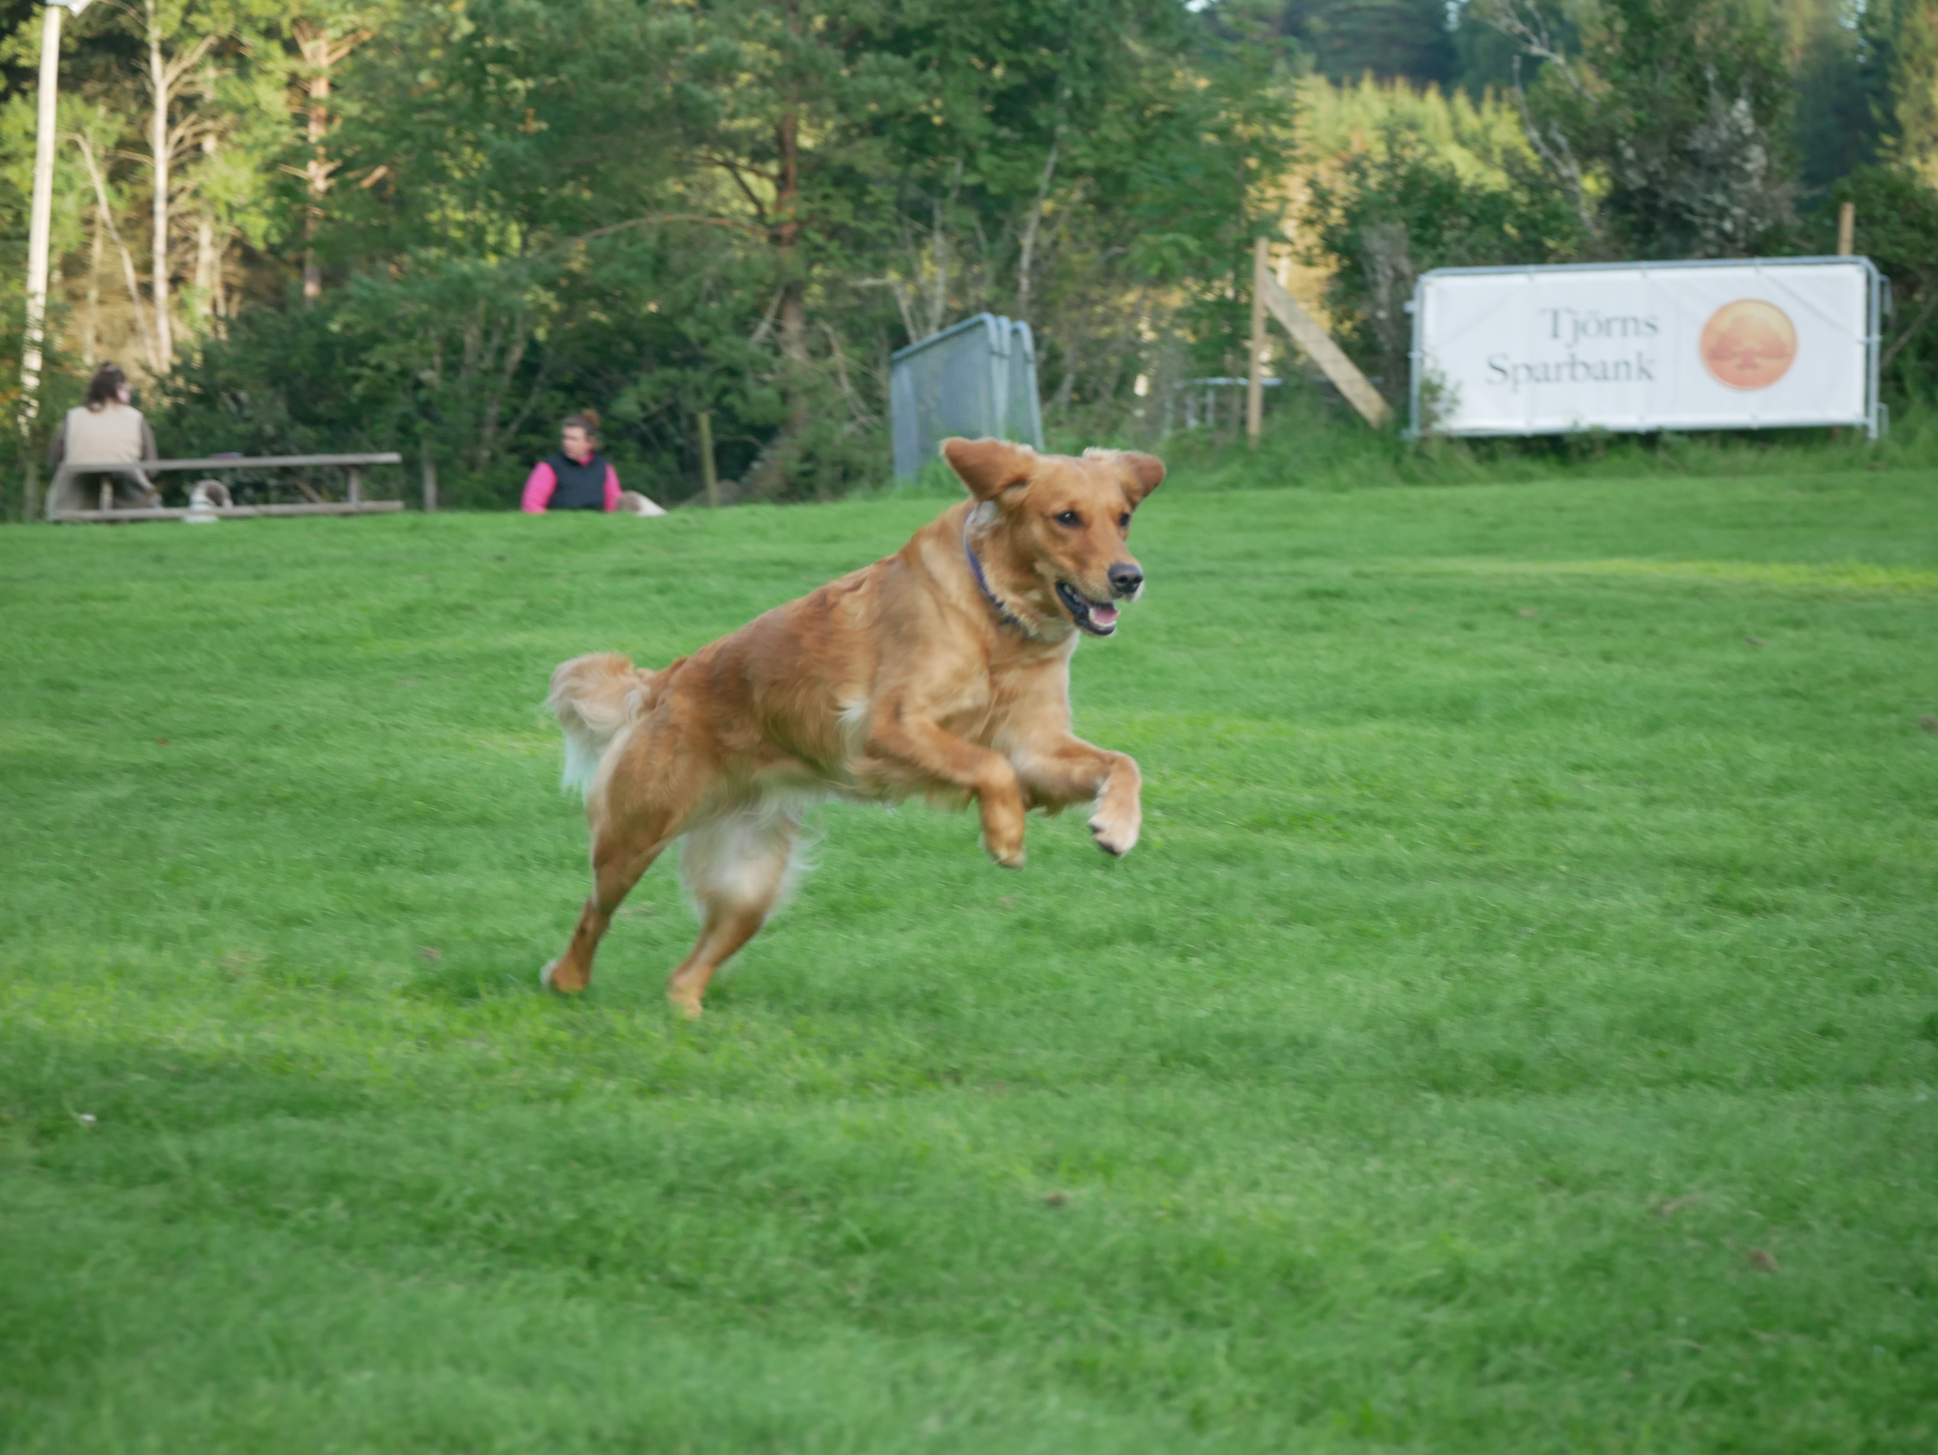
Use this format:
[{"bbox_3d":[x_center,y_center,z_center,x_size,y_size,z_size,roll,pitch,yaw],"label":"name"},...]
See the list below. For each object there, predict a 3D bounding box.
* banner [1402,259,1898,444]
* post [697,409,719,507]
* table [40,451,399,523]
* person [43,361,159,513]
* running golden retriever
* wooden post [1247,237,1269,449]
[{"bbox_3d":[3.615,-2.022,36.500,2.500,0.970,0.060,1,3,6],"label":"banner"},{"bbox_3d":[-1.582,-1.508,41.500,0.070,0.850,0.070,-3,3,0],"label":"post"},{"bbox_3d":[-4.174,-1.189,38.600,1.950,0.740,1.400,1,3,9],"label":"table"},{"bbox_3d":[-4.968,-1.459,39.200,0.600,1.280,0.750,1,3,7],"label":"person"},{"bbox_3d":[-0.167,-0.004,9.800,0.930,0.830,0.380,2,3,35],"label":"running golden retriever"},{"bbox_3d":[1.562,-2.066,37.000,0.065,1.200,0.065,3,3,3],"label":"wooden post"}]

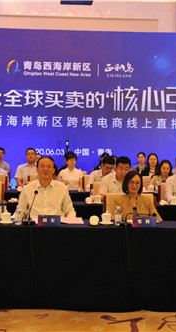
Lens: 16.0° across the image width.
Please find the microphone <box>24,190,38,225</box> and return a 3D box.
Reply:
[{"bbox_3d":[-0.524,0.379,5.710,0.130,0.300,0.240,1,3,5],"label":"microphone"}]

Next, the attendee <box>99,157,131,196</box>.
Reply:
[{"bbox_3d":[0.391,0.537,7.750,0.520,1.292,0.780,1,3,0],"label":"attendee"}]

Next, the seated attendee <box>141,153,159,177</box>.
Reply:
[{"bbox_3d":[1.087,0.425,10.600,0.460,1.262,0.750,1,3,-1],"label":"seated attendee"}]

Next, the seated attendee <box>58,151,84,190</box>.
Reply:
[{"bbox_3d":[-0.246,0.449,9.287,0.450,1.308,0.760,1,3,-1],"label":"seated attendee"}]

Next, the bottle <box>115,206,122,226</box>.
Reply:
[{"bbox_3d":[0.278,0.444,5.612,0.062,0.178,0.062,1,3,-1],"label":"bottle"}]

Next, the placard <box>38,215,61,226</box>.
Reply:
[{"bbox_3d":[-0.338,0.482,5.539,0.200,0.093,0.080,1,3,-1],"label":"placard"}]

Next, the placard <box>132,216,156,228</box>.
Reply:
[{"bbox_3d":[0.506,0.504,5.610,0.200,0.092,0.080,1,3,-3],"label":"placard"}]

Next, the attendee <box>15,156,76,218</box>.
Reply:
[{"bbox_3d":[-0.424,0.591,6.085,0.570,1.335,0.760,1,3,-1],"label":"attendee"}]

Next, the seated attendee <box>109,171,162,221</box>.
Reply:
[{"bbox_3d":[0.485,0.664,6.192,0.530,1.198,0.760,1,3,-1],"label":"seated attendee"}]

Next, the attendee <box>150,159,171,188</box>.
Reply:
[{"bbox_3d":[1.175,0.509,9.650,0.460,1.200,0.700,1,3,-3],"label":"attendee"}]

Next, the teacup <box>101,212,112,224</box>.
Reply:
[{"bbox_3d":[0.166,0.481,5.714,0.110,0.100,0.110,1,3,-1],"label":"teacup"}]

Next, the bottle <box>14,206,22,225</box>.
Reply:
[{"bbox_3d":[-0.624,0.450,5.620,0.062,0.168,0.062,1,3,-3],"label":"bottle"}]

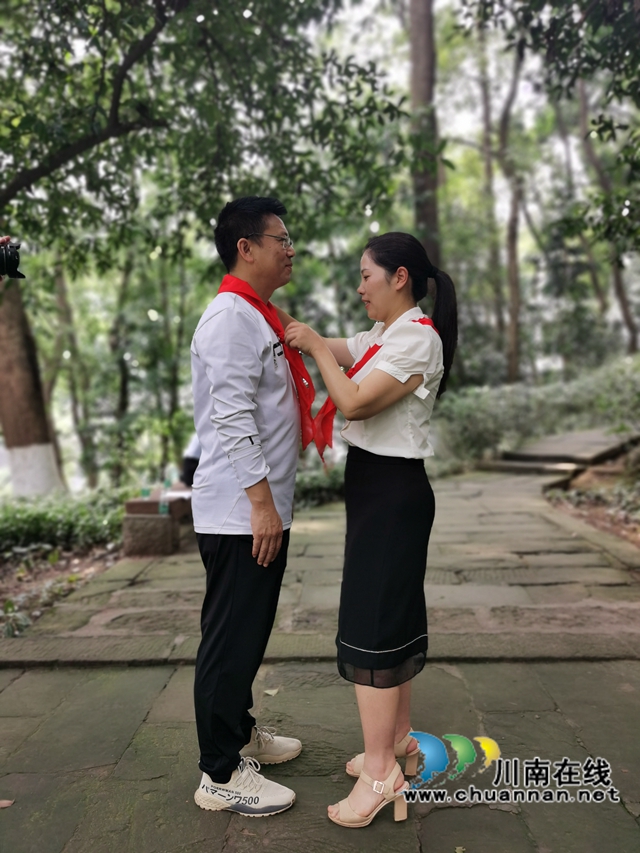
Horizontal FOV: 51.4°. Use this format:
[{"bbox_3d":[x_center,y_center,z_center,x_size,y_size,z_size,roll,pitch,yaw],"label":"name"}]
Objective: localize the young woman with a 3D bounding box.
[{"bbox_3d":[0.145,0.270,1.900,0.500,1.640,0.450,0,2,-9],"label":"young woman"}]

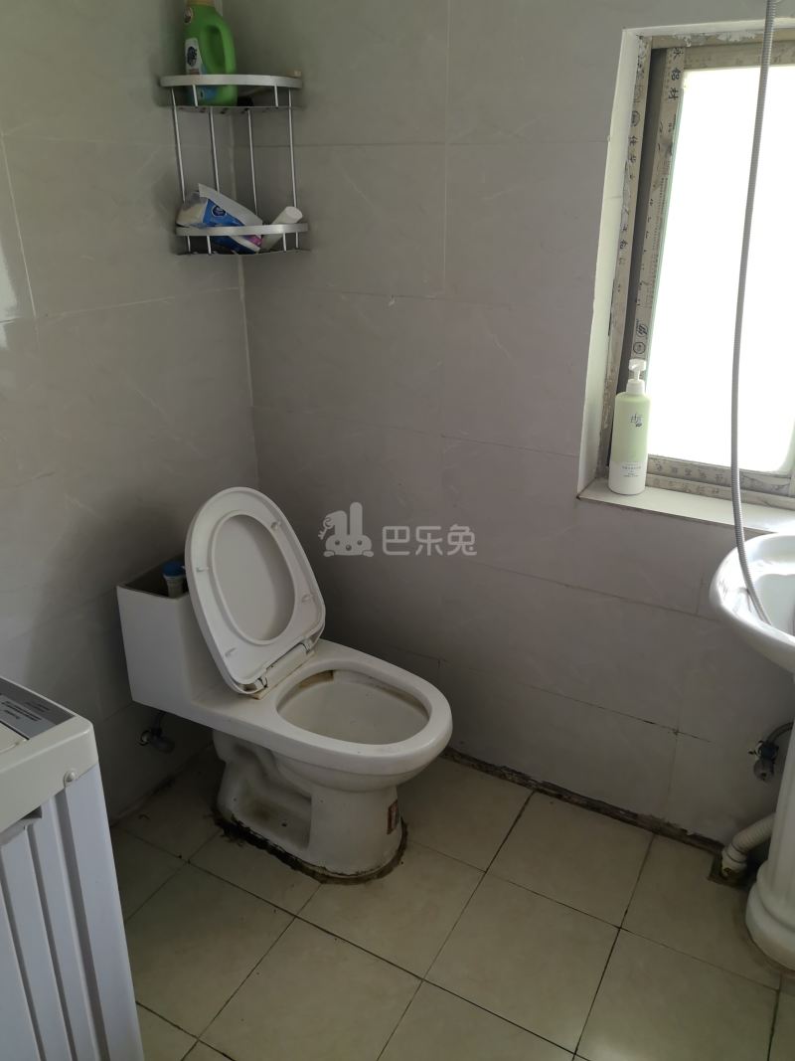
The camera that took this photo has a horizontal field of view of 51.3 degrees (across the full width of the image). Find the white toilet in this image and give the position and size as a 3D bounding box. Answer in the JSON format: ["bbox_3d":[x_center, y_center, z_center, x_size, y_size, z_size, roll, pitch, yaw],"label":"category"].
[{"bbox_3d":[-0.205,0.319,1.837,0.719,0.800,0.355,12,27,27],"label":"white toilet"}]

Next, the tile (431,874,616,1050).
[{"bbox_3d":[0.256,0.847,1.652,0.299,0.010,0.299,13,28,26],"label":"tile"}]

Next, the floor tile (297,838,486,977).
[{"bbox_3d":[-0.007,0.787,1.784,0.299,0.010,0.299,13,28,26],"label":"floor tile"}]

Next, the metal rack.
[{"bbox_3d":[-0.328,-0.764,1.738,0.280,0.339,0.215,-7,26,-15],"label":"metal rack"}]

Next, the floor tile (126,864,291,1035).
[{"bbox_3d":[-0.414,0.836,1.677,0.299,0.010,0.299,13,28,26],"label":"floor tile"}]

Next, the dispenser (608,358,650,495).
[{"bbox_3d":[0.485,-0.213,1.710,0.076,0.272,0.077,1,24,7],"label":"dispenser"}]

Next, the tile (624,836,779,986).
[{"bbox_3d":[0.662,0.799,1.757,0.299,0.010,0.295,13,28,26],"label":"tile"}]

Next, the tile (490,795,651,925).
[{"bbox_3d":[0.399,0.738,1.888,0.299,0.010,0.295,13,28,26],"label":"tile"}]

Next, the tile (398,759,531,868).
[{"bbox_3d":[0.137,0.678,2.020,0.299,0.010,0.295,13,28,26],"label":"tile"}]

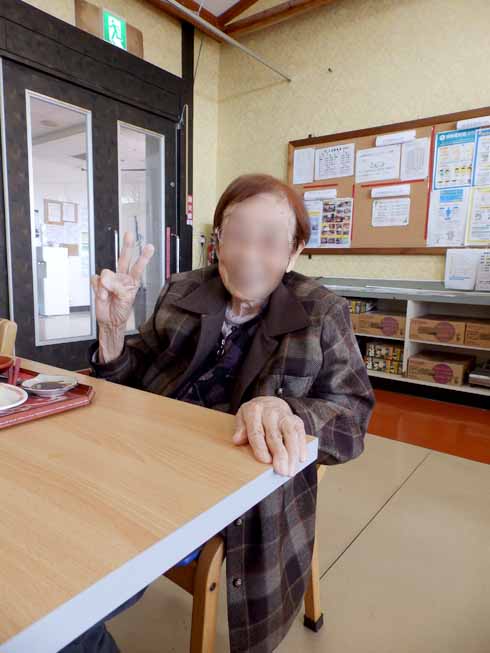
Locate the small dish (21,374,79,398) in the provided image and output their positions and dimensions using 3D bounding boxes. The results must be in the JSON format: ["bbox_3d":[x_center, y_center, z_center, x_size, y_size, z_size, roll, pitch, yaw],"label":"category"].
[{"bbox_3d":[-0.339,0.106,0.725,0.090,0.023,0.090,2,8,0],"label":"small dish"}]

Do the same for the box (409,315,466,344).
[{"bbox_3d":[1.478,0.022,3.115,0.365,0.154,0.350,7,9,35],"label":"box"}]

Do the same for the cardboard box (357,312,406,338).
[{"bbox_3d":[1.165,-0.016,3.336,0.366,0.154,0.350,7,9,35],"label":"cardboard box"}]

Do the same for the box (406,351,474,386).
[{"bbox_3d":[1.481,0.308,3.165,0.371,0.154,0.350,6,9,33],"label":"box"}]

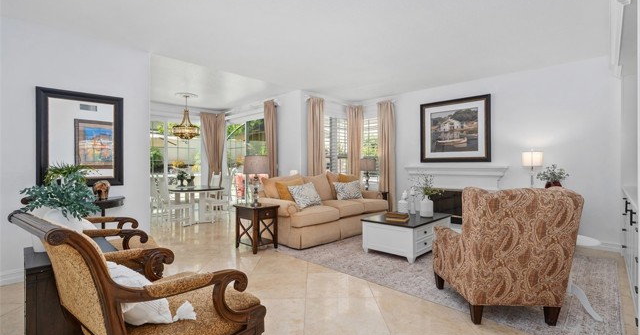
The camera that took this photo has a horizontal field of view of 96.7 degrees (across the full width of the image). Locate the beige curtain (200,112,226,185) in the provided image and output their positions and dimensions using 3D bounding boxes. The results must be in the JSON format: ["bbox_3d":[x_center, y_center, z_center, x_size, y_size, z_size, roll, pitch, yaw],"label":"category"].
[{"bbox_3d":[-2.770,-0.100,7.400,0.620,2.580,0.140,0,0,-43],"label":"beige curtain"}]

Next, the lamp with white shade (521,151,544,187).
[{"bbox_3d":[3.260,0.073,4.350,0.280,0.710,0.280,0,0,42],"label":"lamp with white shade"}]

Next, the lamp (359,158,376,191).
[{"bbox_3d":[1.020,0.163,6.120,0.370,0.735,0.370,0,1,0],"label":"lamp"}]

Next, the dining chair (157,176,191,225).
[{"bbox_3d":[-2.980,0.690,5.820,0.520,1.000,0.460,0,0,-45],"label":"dining chair"}]

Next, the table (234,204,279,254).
[{"bbox_3d":[-0.906,0.860,4.140,0.410,0.620,0.520,0,0,-44],"label":"table"}]

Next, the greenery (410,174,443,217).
[{"bbox_3d":[1.580,0.407,4.200,0.460,0.620,0.400,0,0,-44],"label":"greenery"}]

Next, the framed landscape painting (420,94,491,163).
[{"bbox_3d":[2.500,-0.685,5.350,1.235,1.180,0.050,0,0,42],"label":"framed landscape painting"}]

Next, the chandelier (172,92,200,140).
[{"bbox_3d":[-2.860,-1.070,6.100,0.530,1.000,0.530,0,0,-44],"label":"chandelier"}]

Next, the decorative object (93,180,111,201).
[{"bbox_3d":[-2.580,0.267,3.370,0.165,0.230,0.150,0,0,-44],"label":"decorative object"}]

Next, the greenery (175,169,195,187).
[{"bbox_3d":[-2.920,0.235,6.120,0.360,0.370,0.320,0,0,-44],"label":"greenery"}]

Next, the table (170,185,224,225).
[{"bbox_3d":[-2.660,0.795,6.020,1.200,0.750,1.200,0,0,-44],"label":"table"}]

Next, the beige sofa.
[{"bbox_3d":[0.185,0.655,5.250,2.250,1.070,1.000,0,0,-45],"label":"beige sofa"}]

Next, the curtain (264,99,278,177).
[{"bbox_3d":[-1.070,-0.165,6.260,0.370,2.630,0.130,0,0,42],"label":"curtain"}]

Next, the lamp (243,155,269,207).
[{"bbox_3d":[-0.917,0.186,4.110,0.375,0.725,0.375,0,0,0],"label":"lamp"}]

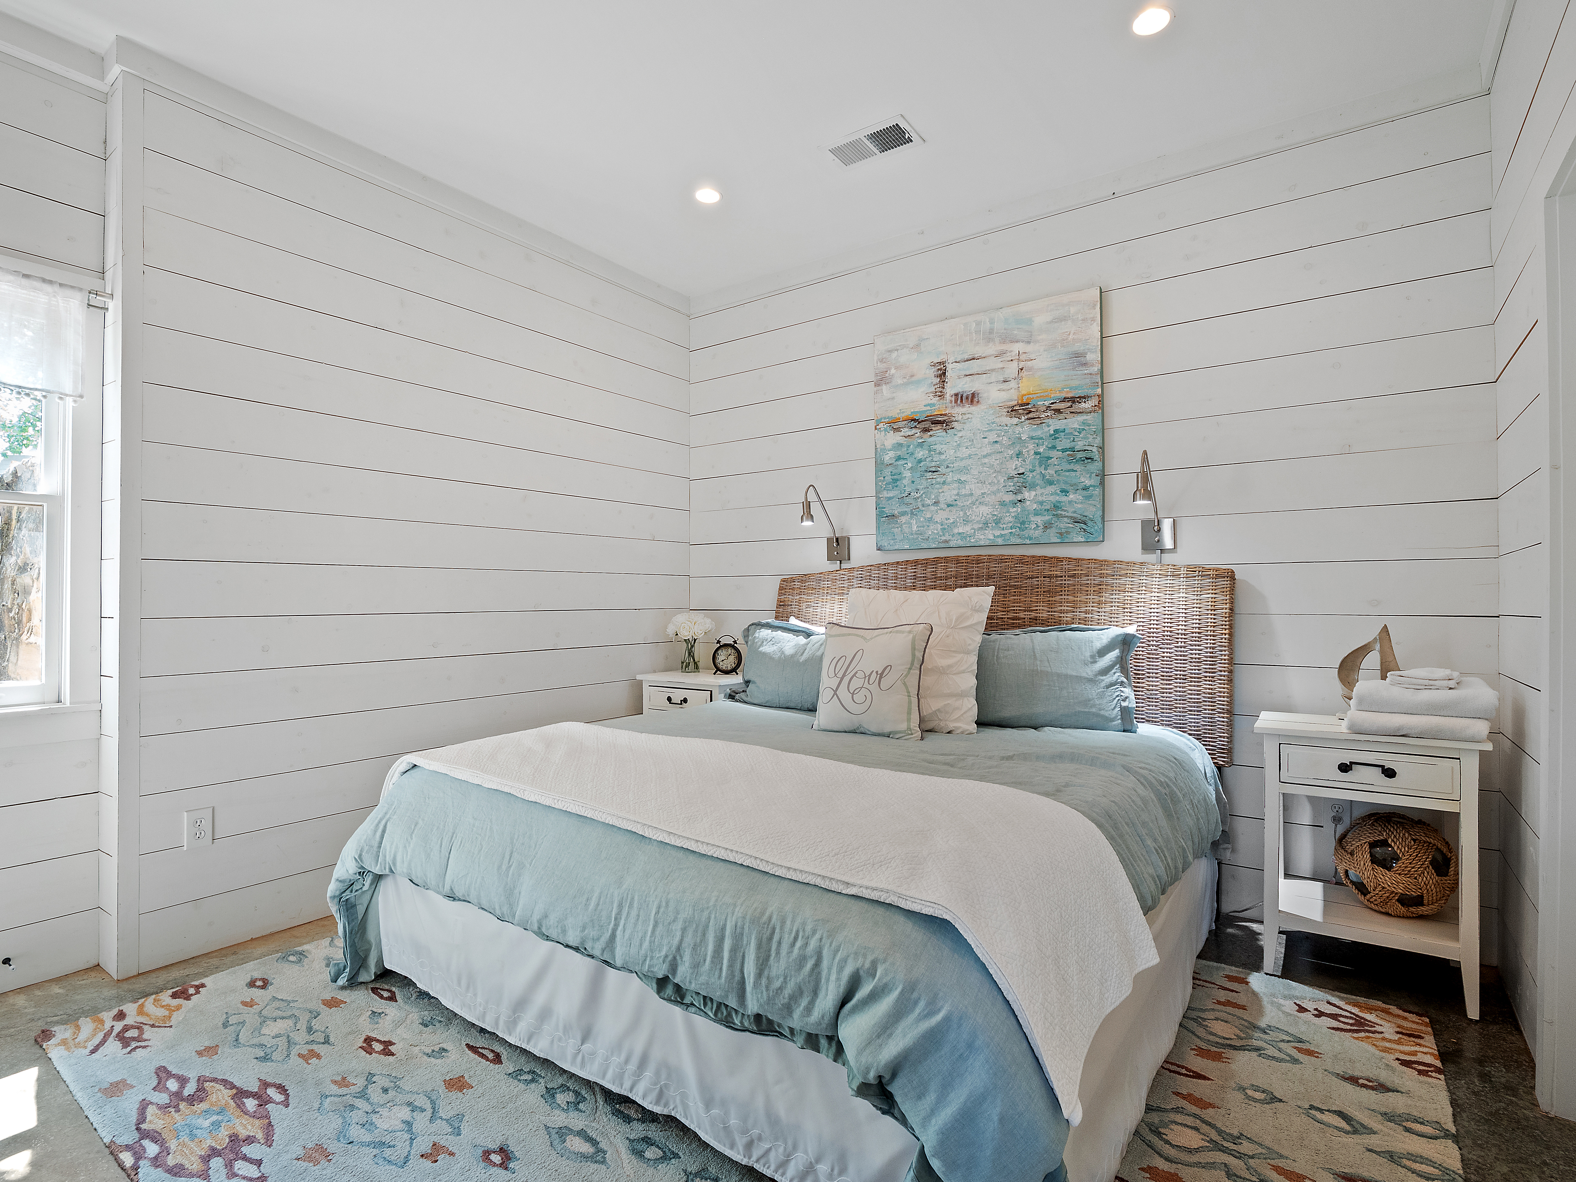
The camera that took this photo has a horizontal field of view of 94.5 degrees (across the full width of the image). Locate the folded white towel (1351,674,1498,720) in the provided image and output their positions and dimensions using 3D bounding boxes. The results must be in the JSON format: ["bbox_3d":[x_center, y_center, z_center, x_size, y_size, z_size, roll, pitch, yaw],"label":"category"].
[{"bbox_3d":[1.878,0.313,2.166,0.310,0.080,0.270,0,-1,34],"label":"folded white towel"}]

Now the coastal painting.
[{"bbox_3d":[0.842,-0.698,3.180,1.005,1.010,0.040,0,-1,34],"label":"coastal painting"}]

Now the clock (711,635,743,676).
[{"bbox_3d":[-0.318,0.336,3.825,0.155,0.200,0.075,0,-1,7],"label":"clock"}]

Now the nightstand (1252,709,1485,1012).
[{"bbox_3d":[1.772,0.796,2.257,0.540,0.757,0.390,0,-1,34],"label":"nightstand"}]

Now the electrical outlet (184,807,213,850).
[{"bbox_3d":[-1.914,0.773,2.370,0.010,0.118,0.074,-1,-1,38],"label":"electrical outlet"}]

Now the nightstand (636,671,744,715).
[{"bbox_3d":[-0.448,0.815,3.756,0.540,0.757,0.390,0,-1,34],"label":"nightstand"}]

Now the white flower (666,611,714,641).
[{"bbox_3d":[-0.530,0.190,3.944,0.245,0.155,0.220,0,-1,34],"label":"white flower"}]

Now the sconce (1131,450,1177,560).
[{"bbox_3d":[1.339,-0.325,2.685,0.120,0.360,0.310,0,-1,34],"label":"sconce"}]

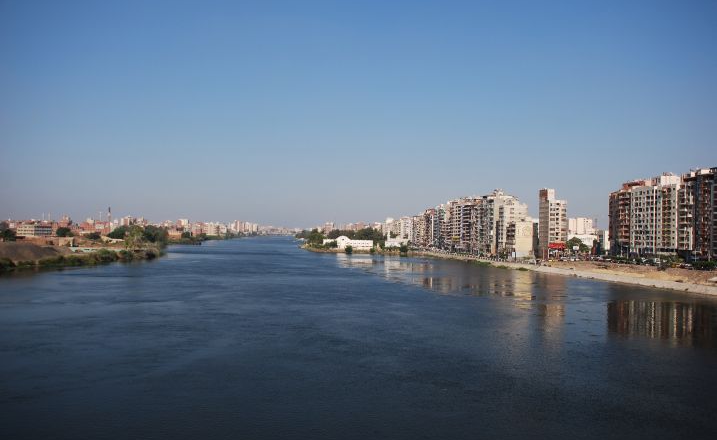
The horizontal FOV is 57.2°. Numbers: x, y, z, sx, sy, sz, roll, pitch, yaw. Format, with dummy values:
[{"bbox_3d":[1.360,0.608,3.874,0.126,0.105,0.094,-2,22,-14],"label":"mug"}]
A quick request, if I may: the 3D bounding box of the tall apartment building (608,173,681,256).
[{"bbox_3d":[160.117,-0.972,352.091,18.000,39.000,61.000,2,-1,-9],"label":"tall apartment building"}]

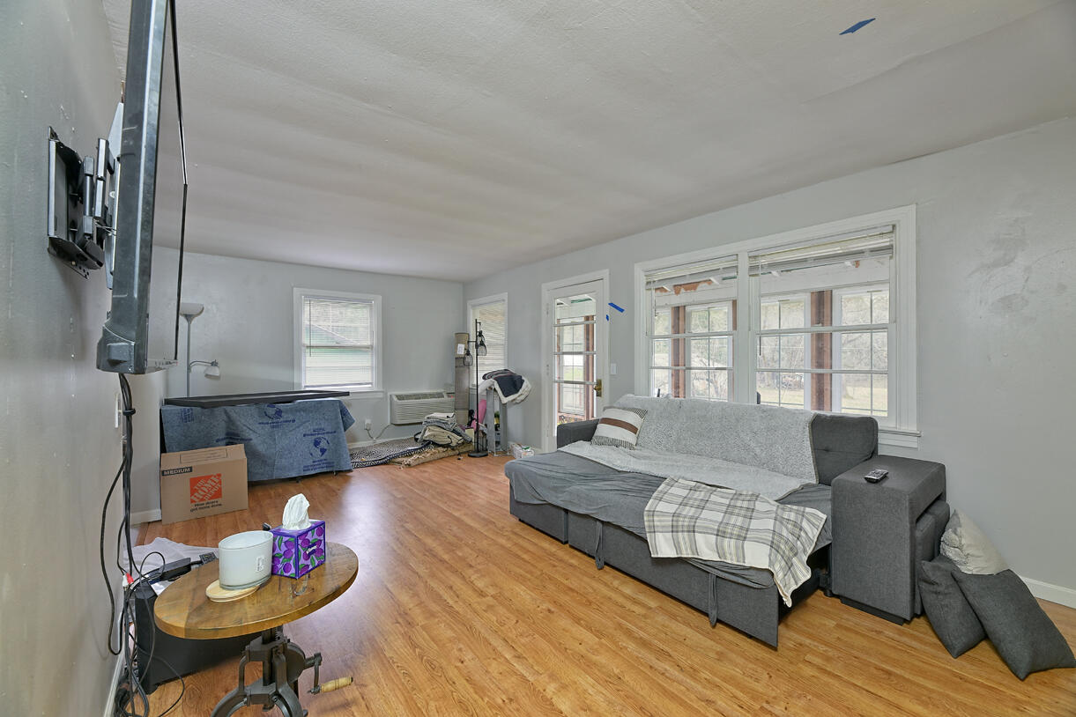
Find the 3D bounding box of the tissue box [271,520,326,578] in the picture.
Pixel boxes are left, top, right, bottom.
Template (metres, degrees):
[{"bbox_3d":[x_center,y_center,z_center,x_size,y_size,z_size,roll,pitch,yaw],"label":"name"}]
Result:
[{"bbox_3d":[-0.740,0.584,1.293,0.103,0.127,0.107,0,0,17],"label":"tissue box"}]

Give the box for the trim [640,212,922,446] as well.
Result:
[{"bbox_3d":[1.614,-0.197,3.316,0.080,1.457,2.087,0,0,-39],"label":"trim"}]

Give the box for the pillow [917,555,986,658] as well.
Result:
[{"bbox_3d":[1.897,1.073,1.865,0.400,0.380,0.130,4,-25,-28],"label":"pillow"}]

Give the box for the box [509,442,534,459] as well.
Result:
[{"bbox_3d":[-0.185,1.165,5.160,0.170,0.130,0.300,0,0,-24],"label":"box"}]

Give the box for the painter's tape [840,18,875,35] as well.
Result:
[{"bbox_3d":[1.129,-1.175,1.478,0.034,0.003,0.097,0,0,-27],"label":"painter's tape"}]

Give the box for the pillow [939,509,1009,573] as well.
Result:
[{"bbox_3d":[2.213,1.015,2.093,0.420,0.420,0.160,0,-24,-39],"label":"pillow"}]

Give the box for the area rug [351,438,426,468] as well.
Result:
[{"bbox_3d":[-2.052,1.167,5.363,1.500,0.130,0.980,0,0,-39],"label":"area rug"}]

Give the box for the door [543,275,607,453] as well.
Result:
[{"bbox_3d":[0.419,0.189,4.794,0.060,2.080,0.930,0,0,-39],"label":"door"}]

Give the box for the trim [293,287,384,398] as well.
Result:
[{"bbox_3d":[-2.597,-0.159,5.546,1.120,1.440,0.090,0,0,-39],"label":"trim"}]

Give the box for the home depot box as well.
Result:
[{"bbox_3d":[-2.723,1.024,3.444,0.530,0.440,0.400,0,0,-39],"label":"home depot box"}]

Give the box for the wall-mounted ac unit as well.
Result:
[{"bbox_3d":[-1.713,0.742,6.346,1.060,0.440,0.220,0,0,-39],"label":"wall-mounted ac unit"}]

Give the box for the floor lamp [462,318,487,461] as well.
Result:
[{"bbox_3d":[-0.797,0.361,5.337,0.300,1.740,0.310,0,0,-8],"label":"floor lamp"}]

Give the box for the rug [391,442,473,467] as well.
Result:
[{"bbox_3d":[-1.342,1.164,5.281,0.660,0.130,1.020,0,0,41],"label":"rug"}]

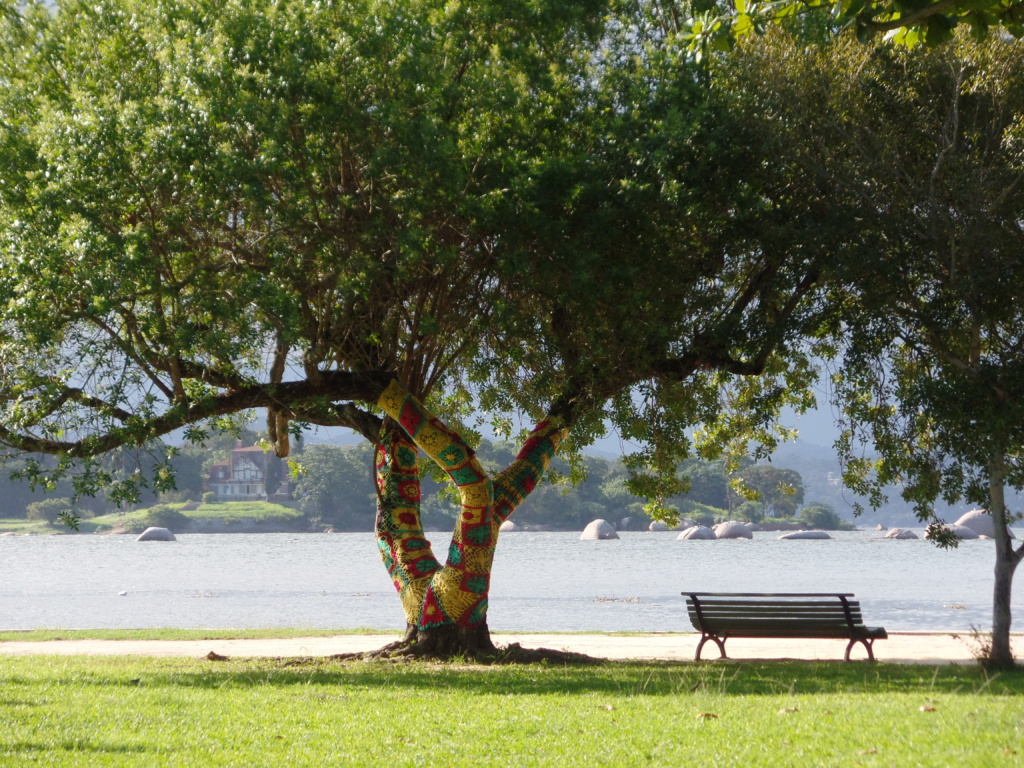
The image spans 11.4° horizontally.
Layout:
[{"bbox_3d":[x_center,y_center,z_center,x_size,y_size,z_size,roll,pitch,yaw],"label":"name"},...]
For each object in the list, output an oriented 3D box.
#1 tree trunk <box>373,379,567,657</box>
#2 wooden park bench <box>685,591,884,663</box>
[{"bbox_3d":[-0.503,1.581,60.600,2.280,3.250,1.400,0,-1,0],"label":"tree trunk"},{"bbox_3d":[3.194,2.837,59.800,2.340,0.790,0.720,-1,-2,31],"label":"wooden park bench"}]

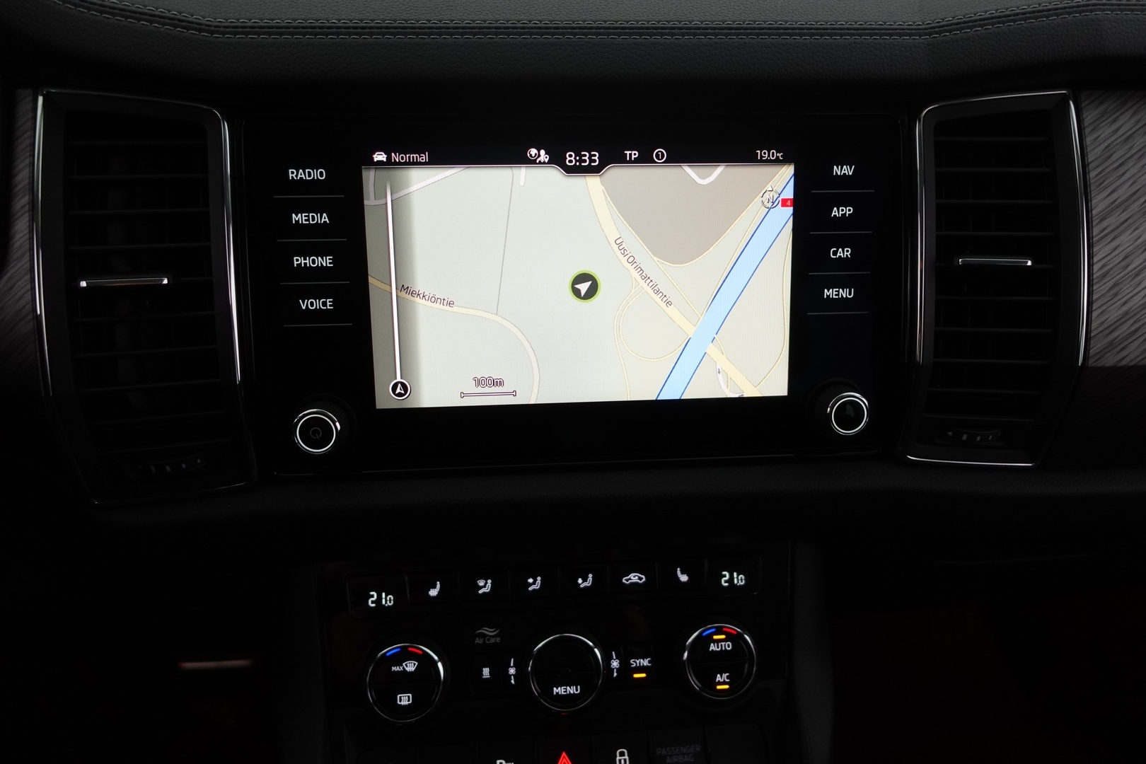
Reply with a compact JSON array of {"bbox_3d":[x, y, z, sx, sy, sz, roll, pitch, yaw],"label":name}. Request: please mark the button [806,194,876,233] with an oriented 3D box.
[{"bbox_3d":[0.113,-0.071,0.319,0.028,0.016,0.004,-2,9,-5],"label":"button"}]

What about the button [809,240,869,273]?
[{"bbox_3d":[0.113,-0.054,0.322,0.027,0.016,0.004,-2,9,-5],"label":"button"}]

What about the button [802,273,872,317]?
[{"bbox_3d":[0.113,-0.037,0.324,0.027,0.017,0.004,-2,9,-5],"label":"button"}]

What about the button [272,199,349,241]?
[{"bbox_3d":[-0.103,-0.064,0.301,0.028,0.016,0.004,-2,9,-5],"label":"button"}]

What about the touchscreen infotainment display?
[{"bbox_3d":[0.005,-0.043,0.317,0.174,0.104,0.010,-2,9,-5],"label":"touchscreen infotainment display"}]

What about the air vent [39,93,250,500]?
[{"bbox_3d":[-0.165,-0.031,0.303,0.074,0.156,0.030,-2,9,-5],"label":"air vent"}]

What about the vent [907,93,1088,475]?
[{"bbox_3d":[0.176,-0.042,0.332,0.075,0.156,0.030,-2,9,-5],"label":"vent"}]

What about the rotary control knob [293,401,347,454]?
[{"bbox_3d":[-0.101,0.019,0.306,0.020,0.020,0.015,-2,9,-5],"label":"rotary control knob"}]

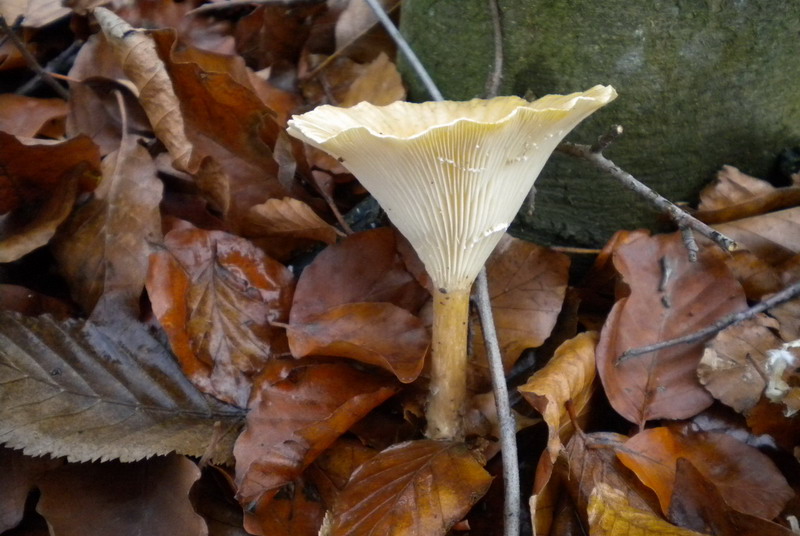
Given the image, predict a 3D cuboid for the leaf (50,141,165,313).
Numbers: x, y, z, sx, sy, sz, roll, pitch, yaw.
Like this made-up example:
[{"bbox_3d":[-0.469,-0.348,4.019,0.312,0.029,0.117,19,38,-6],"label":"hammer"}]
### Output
[{"bbox_3d":[-0.119,-0.017,0.330,0.042,0.014,0.078,-6,60,3],"label":"leaf"}]

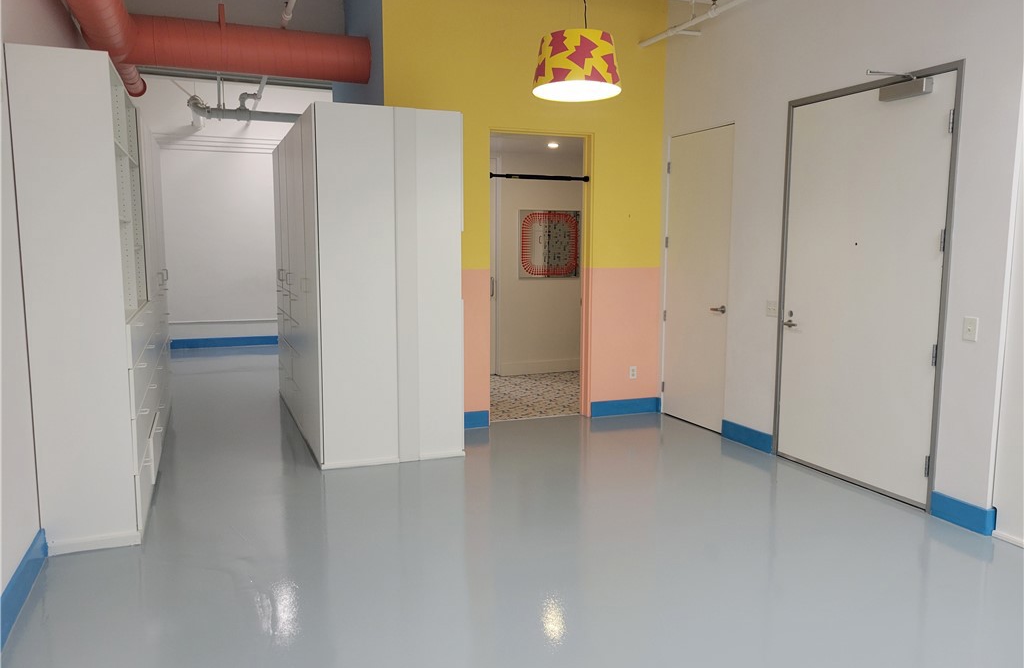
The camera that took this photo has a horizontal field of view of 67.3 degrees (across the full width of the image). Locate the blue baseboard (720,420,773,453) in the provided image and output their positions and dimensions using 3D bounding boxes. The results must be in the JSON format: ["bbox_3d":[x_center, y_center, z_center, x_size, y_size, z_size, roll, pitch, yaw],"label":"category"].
[{"bbox_3d":[1.753,0.759,5.737,0.020,0.135,0.550,-2,7,-21],"label":"blue baseboard"}]

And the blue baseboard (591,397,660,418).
[{"bbox_3d":[0.997,0.643,6.704,0.664,0.132,0.020,-2,7,-21],"label":"blue baseboard"}]

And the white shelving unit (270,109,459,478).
[{"bbox_3d":[-1.365,-0.475,6.592,1.000,2.365,3.143,-2,7,-21],"label":"white shelving unit"}]

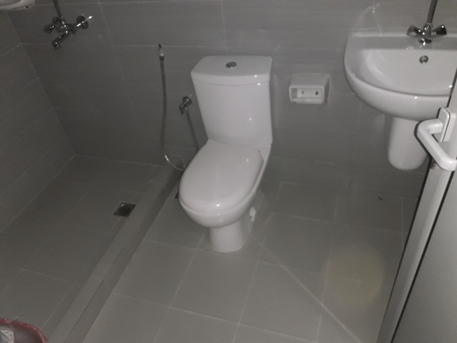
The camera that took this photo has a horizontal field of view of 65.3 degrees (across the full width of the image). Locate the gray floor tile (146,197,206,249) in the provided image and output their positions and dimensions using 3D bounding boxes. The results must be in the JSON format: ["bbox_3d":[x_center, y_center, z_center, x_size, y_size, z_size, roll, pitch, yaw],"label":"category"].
[{"bbox_3d":[-0.244,0.266,1.854,0.290,0.012,0.302,6,41,17],"label":"gray floor tile"}]

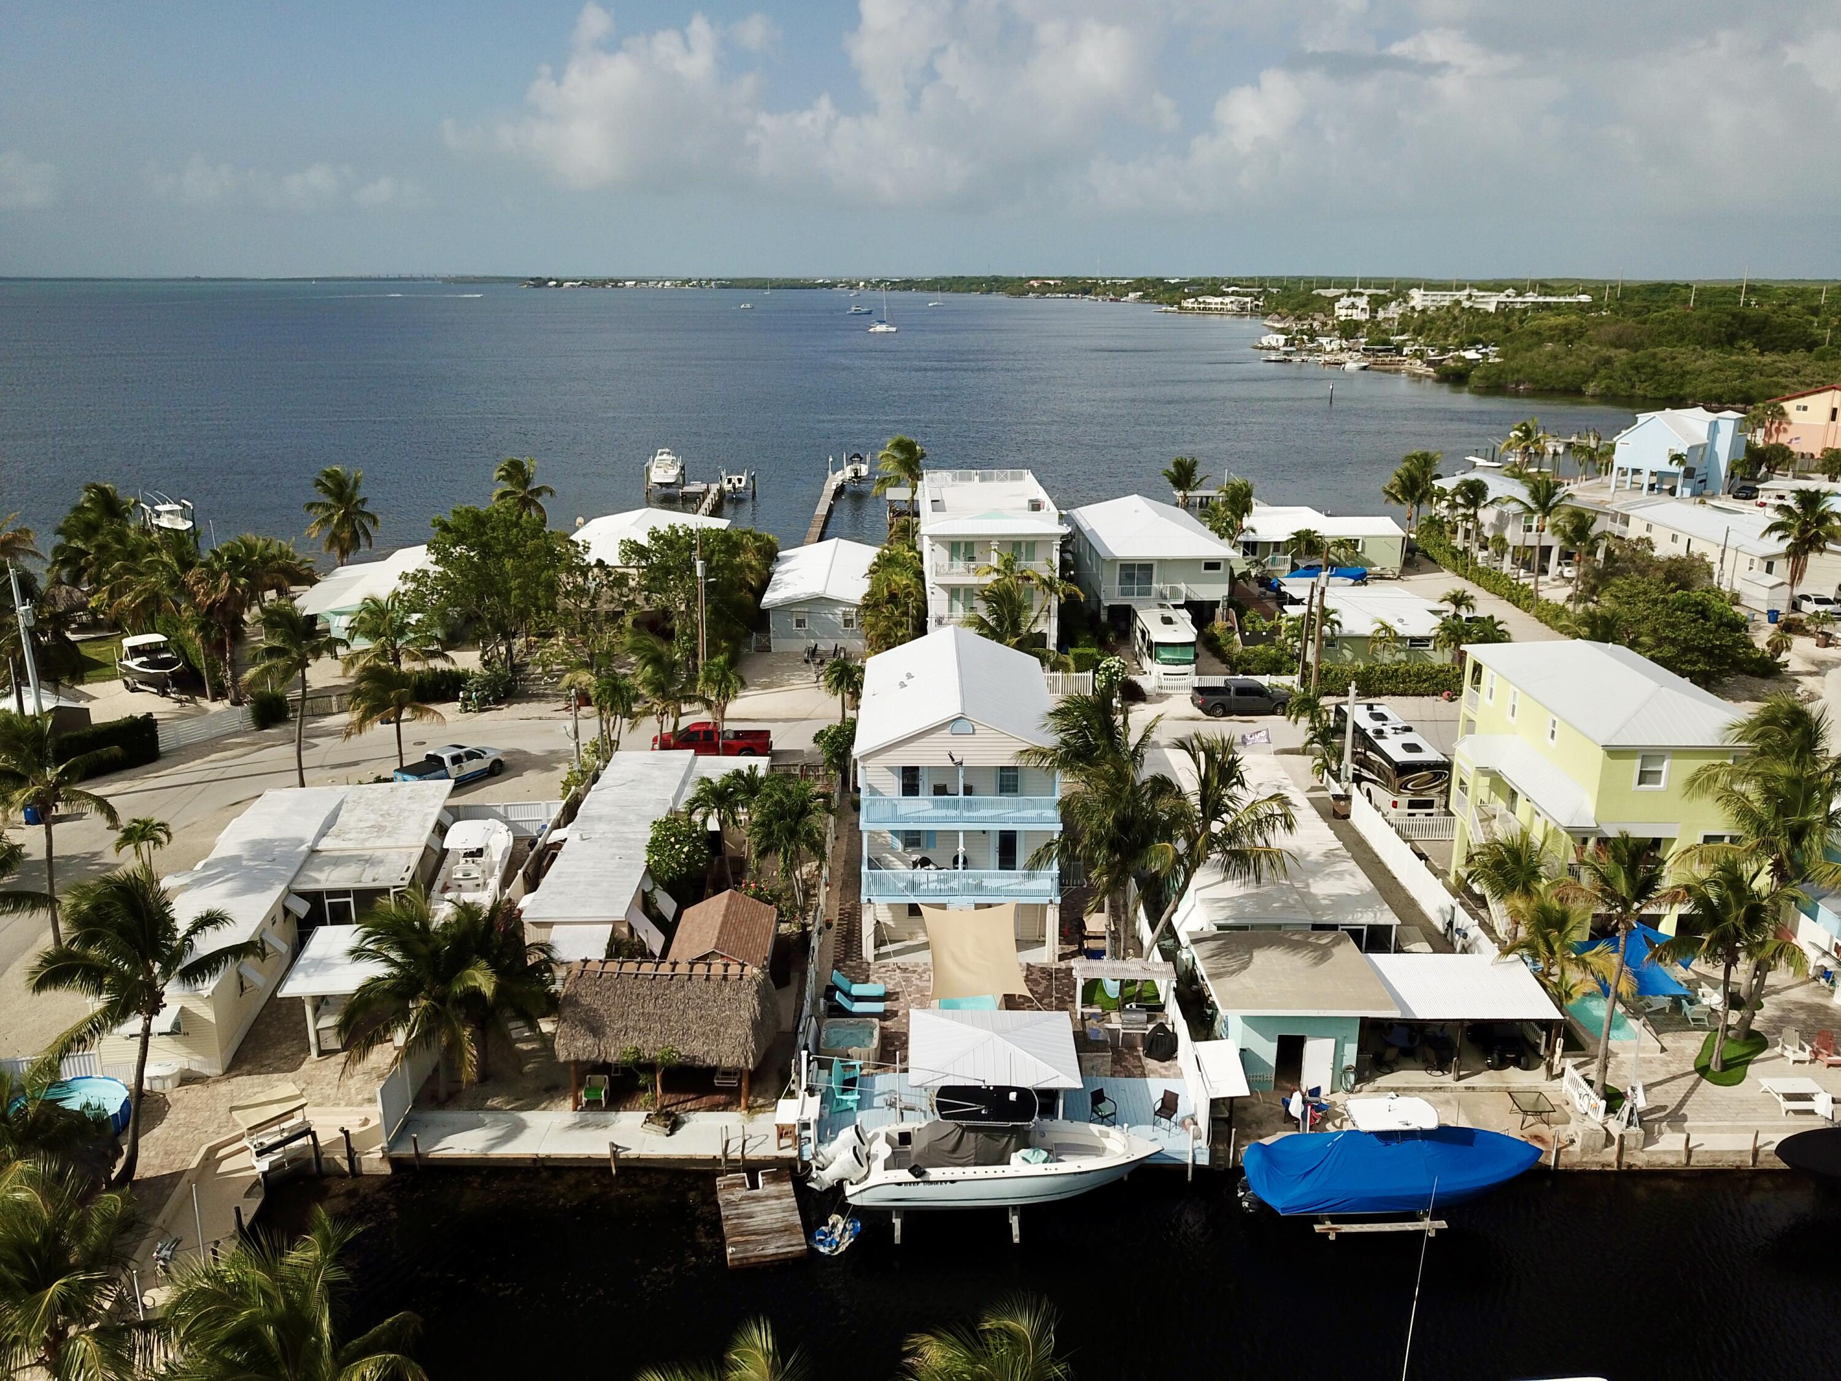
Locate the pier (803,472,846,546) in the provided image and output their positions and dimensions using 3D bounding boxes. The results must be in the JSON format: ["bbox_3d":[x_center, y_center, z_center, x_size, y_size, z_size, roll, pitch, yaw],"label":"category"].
[{"bbox_3d":[-10.650,-19.432,150.243,1.600,1.300,50.000,0,17,-1],"label":"pier"}]

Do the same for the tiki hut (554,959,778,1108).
[{"bbox_3d":[-7.700,10.345,43.082,6.300,4.250,5.100,0,17,1],"label":"tiki hut"}]

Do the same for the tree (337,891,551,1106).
[{"bbox_3d":[-14.200,9.420,42.074,6.400,6.600,6.200,0,17,0],"label":"tree"}]

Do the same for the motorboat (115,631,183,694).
[{"bbox_3d":[-46.800,-1.533,84.203,2.600,3.400,8.000,-15,22,-41],"label":"motorboat"}]

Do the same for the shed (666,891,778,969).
[{"bbox_3d":[-7.100,9.632,50.210,3.500,3.000,4.900,0,17,0],"label":"shed"}]

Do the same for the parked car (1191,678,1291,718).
[{"bbox_3d":[18.770,0.305,80.316,5.900,1.930,2.050,-1,17,-5],"label":"parked car"}]

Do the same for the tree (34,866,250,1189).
[{"bbox_3d":[-21.142,9.455,38.348,6.147,9.836,6.147,0,17,0],"label":"tree"}]

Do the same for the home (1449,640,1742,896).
[{"bbox_3d":[26.700,3.639,55.792,8.800,9.800,13.600,0,17,0],"label":"home"}]

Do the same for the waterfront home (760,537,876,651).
[{"bbox_3d":[-6.600,-7.102,101.221,8.600,4.300,18.500,0,17,-1],"label":"waterfront home"}]

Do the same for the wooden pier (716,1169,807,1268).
[{"bbox_3d":[-4.380,14.499,37.988,2.030,0.380,3.520,-4,17,-13],"label":"wooden pier"}]

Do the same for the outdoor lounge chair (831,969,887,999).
[{"bbox_3d":[-2.180,10.406,48.444,1.950,0.900,0.720,0,17,0],"label":"outdoor lounge chair"}]

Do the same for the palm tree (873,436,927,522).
[{"bbox_3d":[-1.600,-15.879,119.496,4.700,11.900,4.700,0,17,0],"label":"palm tree"}]

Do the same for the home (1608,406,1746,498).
[{"bbox_3d":[89.200,-28.172,161.822,13.300,9.700,9.800,-16,23,-43],"label":"home"}]

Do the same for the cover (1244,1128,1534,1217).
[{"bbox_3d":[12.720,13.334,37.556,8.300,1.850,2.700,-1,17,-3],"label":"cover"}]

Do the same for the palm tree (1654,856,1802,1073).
[{"bbox_3d":[25.503,8.818,44.180,4.674,7.702,4.674,0,17,0],"label":"palm tree"}]

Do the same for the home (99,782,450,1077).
[{"bbox_3d":[-23.805,8.427,53.689,8.200,3.300,19.000,-3,17,-9],"label":"home"}]

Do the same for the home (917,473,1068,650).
[{"bbox_3d":[4.800,-9.911,101.213,9.600,9.500,23.000,0,17,1],"label":"home"}]

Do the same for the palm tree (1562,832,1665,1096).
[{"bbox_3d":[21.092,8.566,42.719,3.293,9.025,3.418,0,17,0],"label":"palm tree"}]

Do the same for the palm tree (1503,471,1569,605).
[{"bbox_3d":[46.100,-11.280,104.039,5.000,10.500,5.000,0,17,0],"label":"palm tree"}]

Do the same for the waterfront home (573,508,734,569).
[{"bbox_3d":[-21.400,-9.477,106.386,11.600,7.200,19.000,0,17,-1],"label":"waterfront home"}]

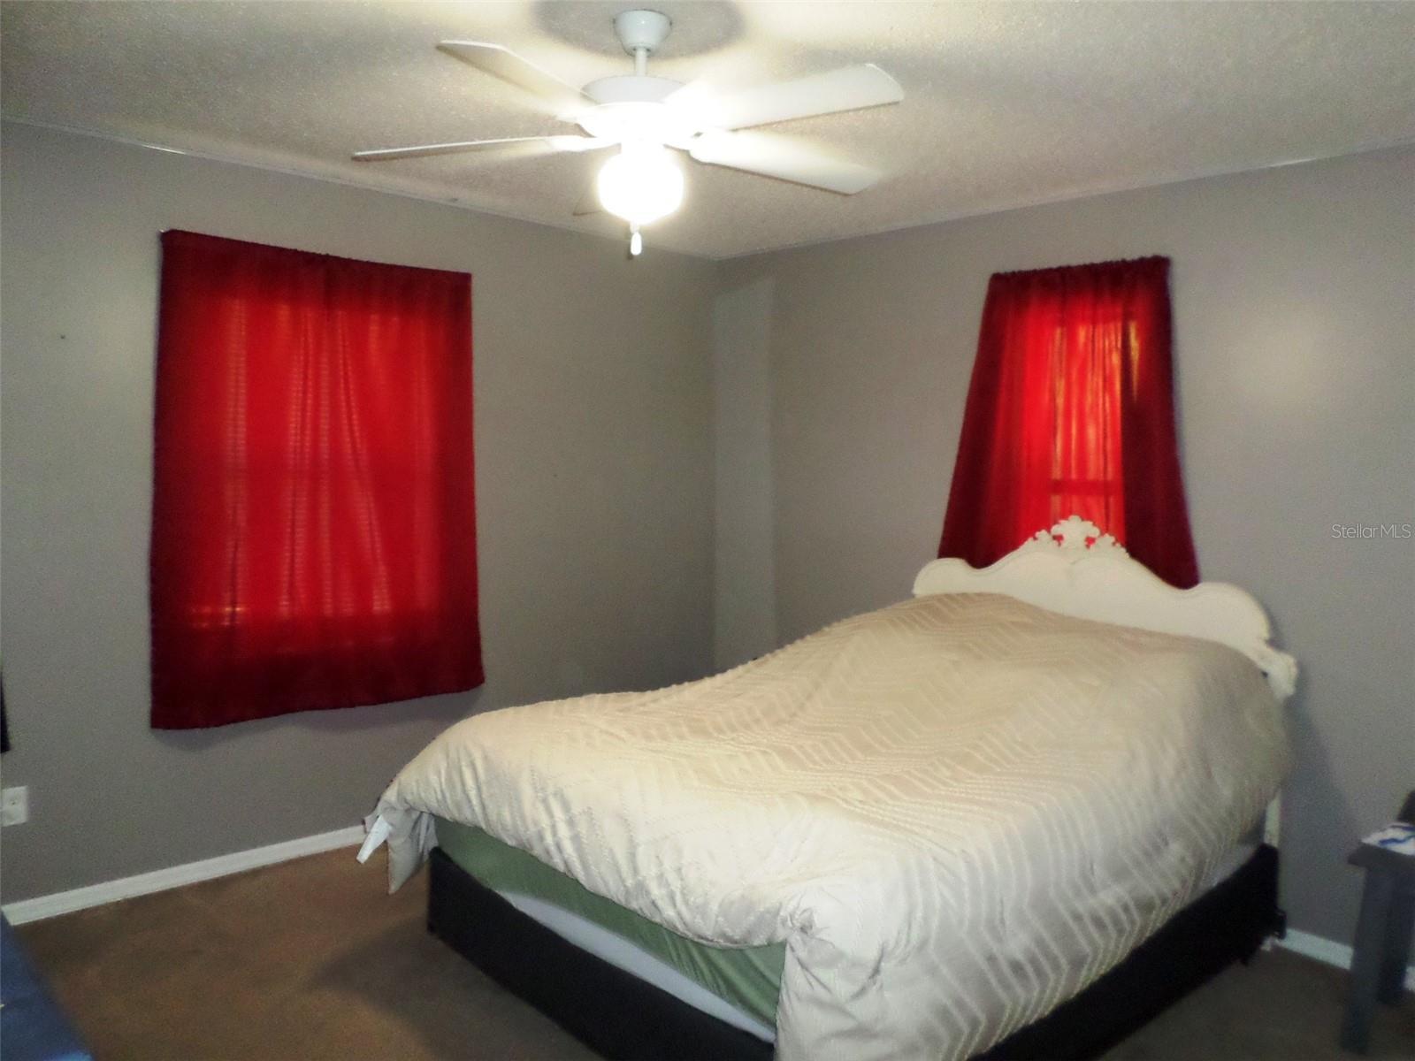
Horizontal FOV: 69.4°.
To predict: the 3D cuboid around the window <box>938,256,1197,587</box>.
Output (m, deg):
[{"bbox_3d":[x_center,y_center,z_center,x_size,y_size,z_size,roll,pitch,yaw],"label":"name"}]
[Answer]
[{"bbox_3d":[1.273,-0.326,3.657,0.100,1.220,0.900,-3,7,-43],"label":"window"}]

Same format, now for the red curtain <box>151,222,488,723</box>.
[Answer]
[{"bbox_3d":[-1.342,-0.171,3.695,1.200,1.635,0.100,-3,7,-43],"label":"red curtain"}]

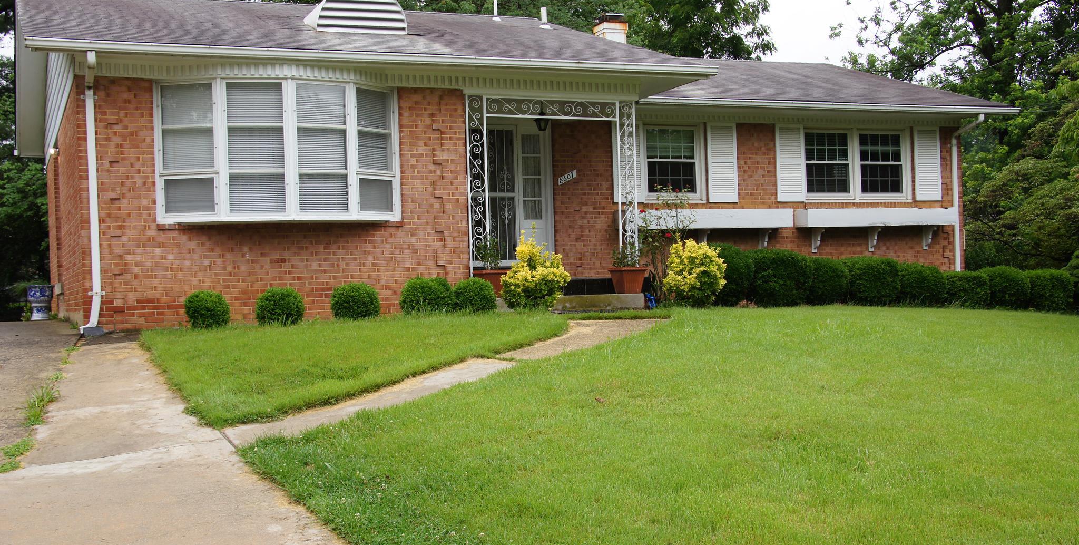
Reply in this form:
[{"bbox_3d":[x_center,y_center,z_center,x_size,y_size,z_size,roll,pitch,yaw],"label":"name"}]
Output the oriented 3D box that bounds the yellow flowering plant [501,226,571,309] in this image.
[{"bbox_3d":[-0.039,-0.049,13.507,0.793,0.970,0.714,-2,0,-22],"label":"yellow flowering plant"}]

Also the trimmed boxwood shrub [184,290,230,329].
[{"bbox_3d":[-3.549,0.392,12.474,0.495,0.414,0.495,-2,-1,-22],"label":"trimmed boxwood shrub"}]

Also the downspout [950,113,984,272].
[{"bbox_3d":[7.045,-1.046,19.081,0.120,2.969,0.648,-2,0,-22],"label":"downspout"}]

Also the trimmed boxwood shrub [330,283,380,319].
[{"bbox_3d":[-2.066,0.322,13.097,0.556,0.419,0.556,-2,0,-22],"label":"trimmed boxwood shrub"}]

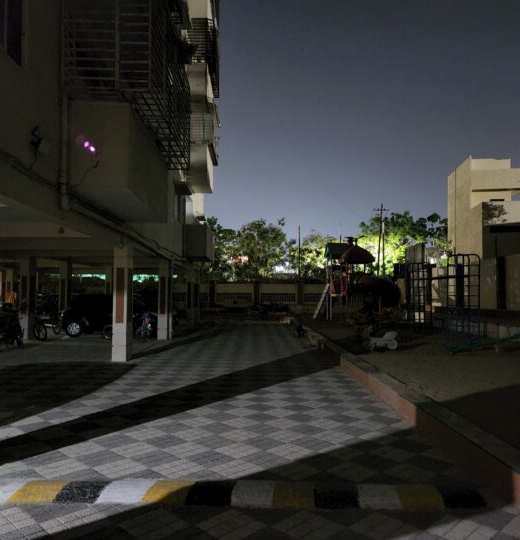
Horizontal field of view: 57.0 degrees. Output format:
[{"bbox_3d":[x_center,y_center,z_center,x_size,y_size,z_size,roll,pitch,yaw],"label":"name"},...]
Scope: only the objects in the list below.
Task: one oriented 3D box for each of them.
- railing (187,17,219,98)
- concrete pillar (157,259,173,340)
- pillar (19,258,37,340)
[{"bbox_3d":[-2.203,-8.518,19.264,0.950,1.750,2.700,0,-3,-1],"label":"railing"},{"bbox_3d":[-3.383,1.042,17.011,0.350,2.860,0.580,0,-3,-1],"label":"concrete pillar"},{"bbox_3d":[-8.233,1.020,16.976,0.350,2.900,0.580,0,-3,-1],"label":"pillar"}]

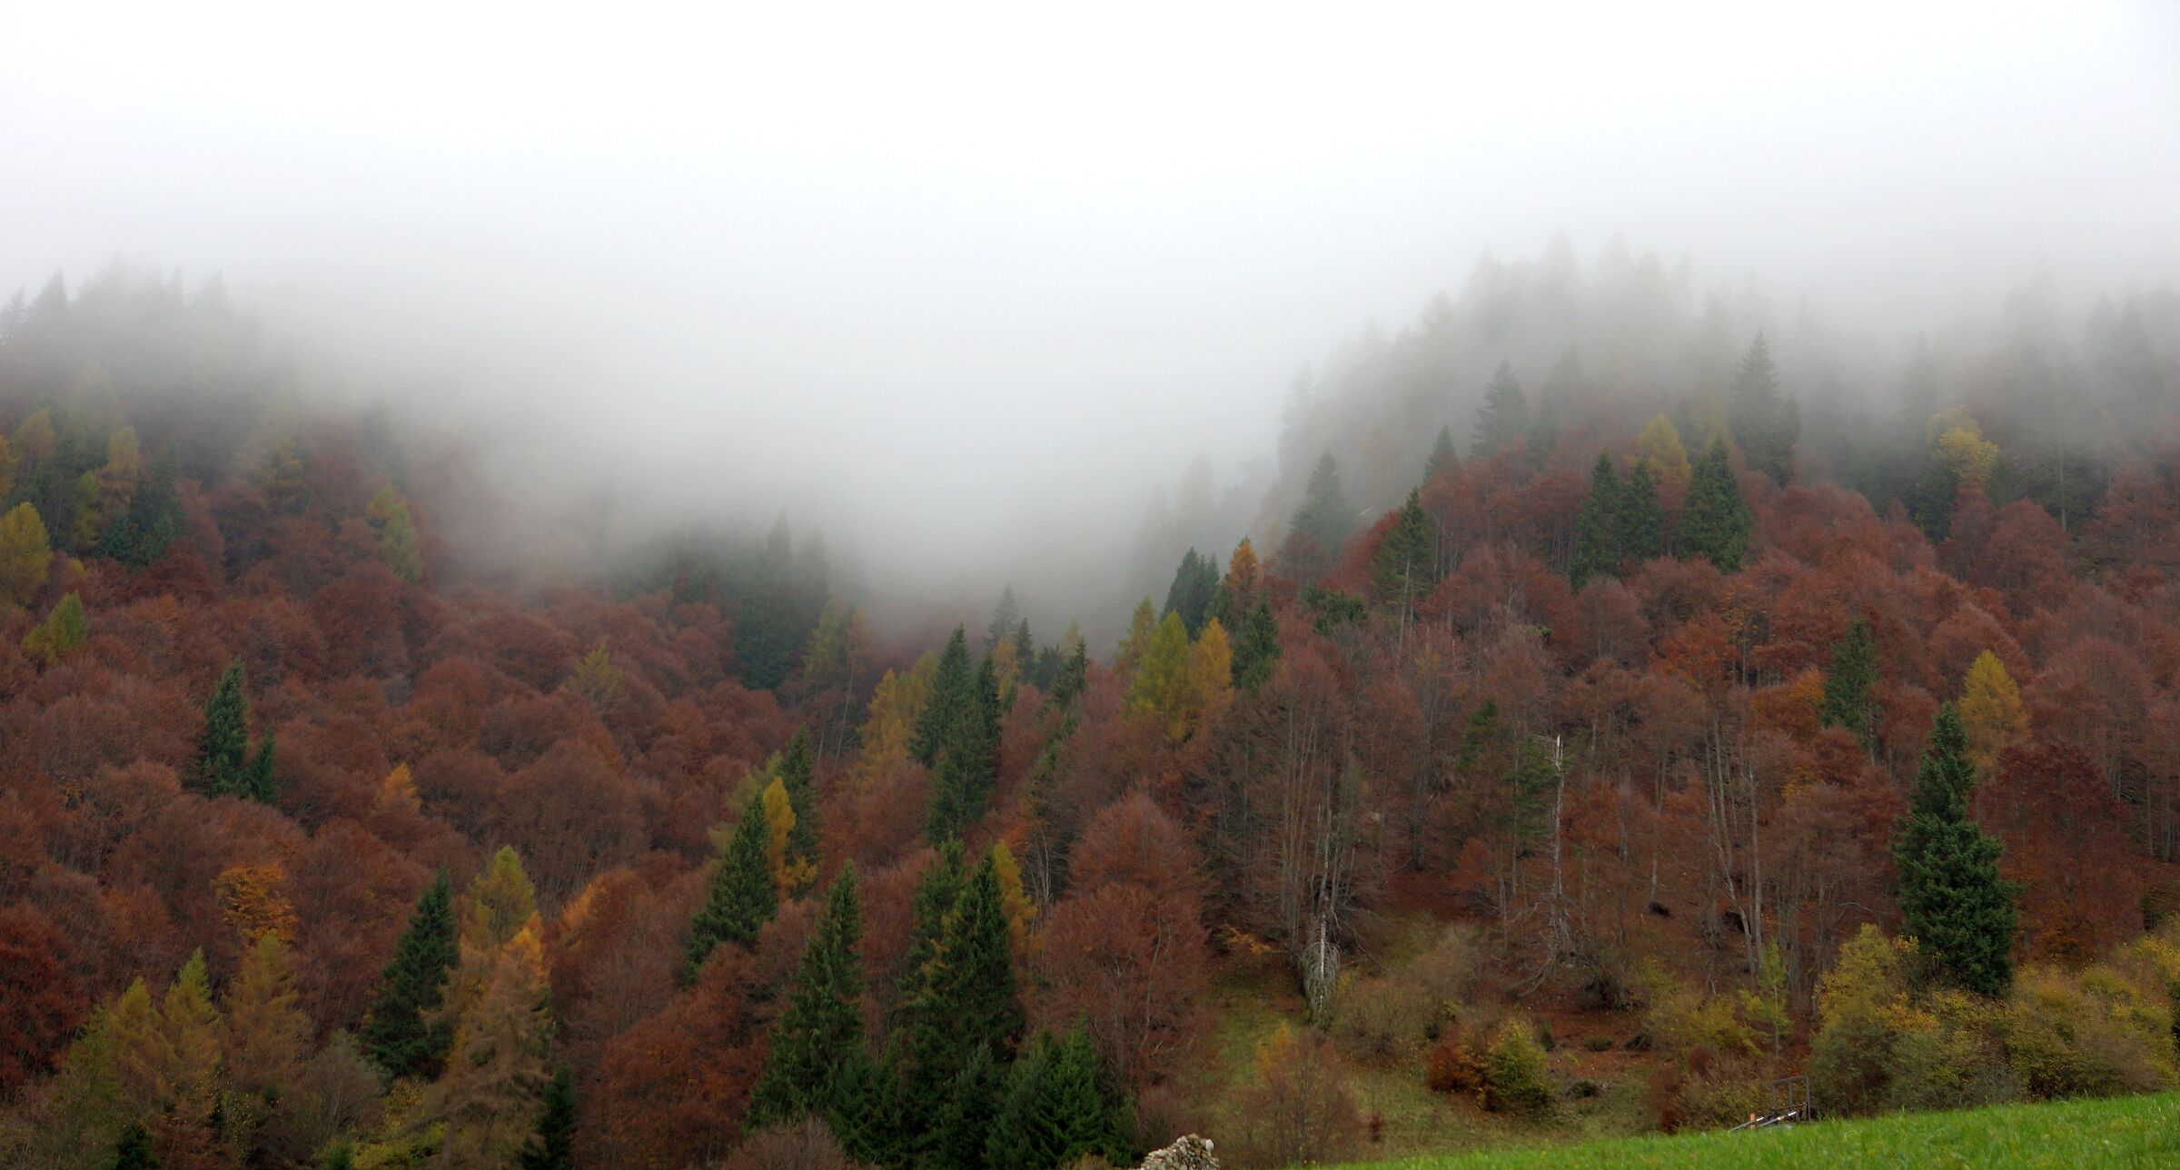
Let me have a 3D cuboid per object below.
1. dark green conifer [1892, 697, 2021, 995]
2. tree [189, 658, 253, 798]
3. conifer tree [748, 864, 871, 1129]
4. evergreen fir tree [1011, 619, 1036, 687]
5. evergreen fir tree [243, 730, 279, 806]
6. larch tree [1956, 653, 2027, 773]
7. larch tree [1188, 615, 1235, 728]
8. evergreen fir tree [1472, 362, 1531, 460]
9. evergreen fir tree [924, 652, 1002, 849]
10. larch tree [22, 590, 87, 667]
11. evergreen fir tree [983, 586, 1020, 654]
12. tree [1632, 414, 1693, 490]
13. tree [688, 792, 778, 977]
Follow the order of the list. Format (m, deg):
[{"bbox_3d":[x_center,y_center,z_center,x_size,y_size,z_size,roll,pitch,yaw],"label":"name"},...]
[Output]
[{"bbox_3d":[42.110,13.700,123.890,6.100,16.000,6.100,0,-8,0],"label":"dark green conifer"},{"bbox_3d":[-70.090,13.670,205.000,5.350,15.510,5.350,2,-7,-19],"label":"tree"},{"bbox_3d":[-14.230,21.820,130.000,6.270,15.220,6.270,1,-7,-6],"label":"conifer tree"},{"bbox_3d":[-8.250,10.380,310.000,3.580,12.590,3.580,1,-10,0],"label":"evergreen fir tree"},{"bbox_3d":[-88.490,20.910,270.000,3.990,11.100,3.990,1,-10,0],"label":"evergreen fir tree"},{"bbox_3d":[78.330,12.900,220.000,6.190,14.670,6.190,1,-10,0],"label":"larch tree"},{"bbox_3d":[11.250,10.230,235.000,4.720,14.200,4.720,0,-7,3],"label":"larch tree"},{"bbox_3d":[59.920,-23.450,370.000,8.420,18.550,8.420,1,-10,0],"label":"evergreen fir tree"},{"bbox_3d":[-9.730,13.200,195.000,6.140,15.930,6.140,0,-7,-3],"label":"evergreen fir tree"},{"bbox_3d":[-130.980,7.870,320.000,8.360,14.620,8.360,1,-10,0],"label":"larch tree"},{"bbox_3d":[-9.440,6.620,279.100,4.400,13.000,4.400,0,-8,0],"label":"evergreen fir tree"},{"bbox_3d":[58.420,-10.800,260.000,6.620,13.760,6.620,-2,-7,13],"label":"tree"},{"bbox_3d":[-22.090,20.260,158.990,5.600,14.500,5.600,0,-8,0],"label":"tree"}]

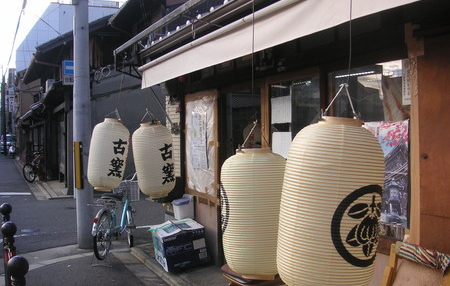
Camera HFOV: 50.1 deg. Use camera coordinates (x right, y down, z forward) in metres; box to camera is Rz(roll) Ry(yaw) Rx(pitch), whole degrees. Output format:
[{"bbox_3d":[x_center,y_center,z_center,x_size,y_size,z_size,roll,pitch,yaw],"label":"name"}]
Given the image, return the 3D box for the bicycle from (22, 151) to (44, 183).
[{"bbox_3d":[-6.860,0.860,17.500,0.560,1.050,1.720,0,1,6],"label":"bicycle"}]

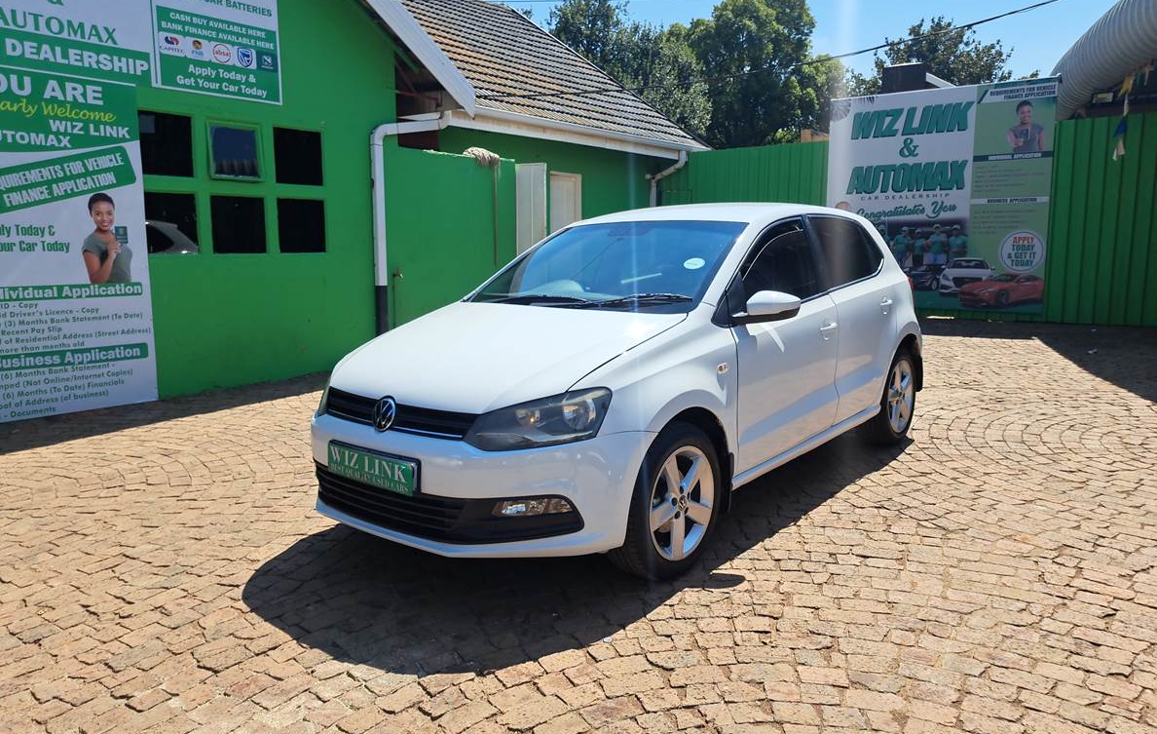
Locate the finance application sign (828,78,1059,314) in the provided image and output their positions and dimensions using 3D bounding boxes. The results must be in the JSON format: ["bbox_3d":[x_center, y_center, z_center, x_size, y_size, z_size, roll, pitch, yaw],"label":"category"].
[{"bbox_3d":[5.631,-2.642,12.857,3.380,3.470,0.100,5,10,34],"label":"finance application sign"}]

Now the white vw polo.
[{"bbox_3d":[0.526,-0.139,4.347,1.740,1.460,3.970,6,11,39],"label":"white vw polo"}]

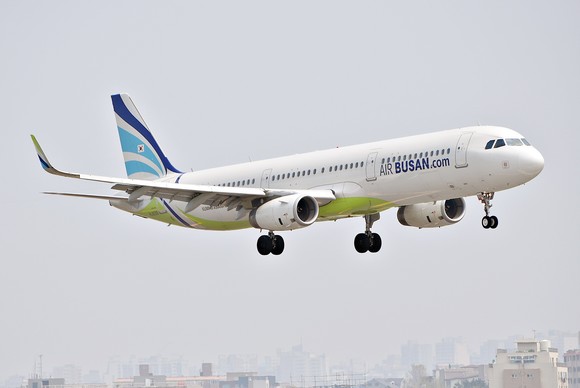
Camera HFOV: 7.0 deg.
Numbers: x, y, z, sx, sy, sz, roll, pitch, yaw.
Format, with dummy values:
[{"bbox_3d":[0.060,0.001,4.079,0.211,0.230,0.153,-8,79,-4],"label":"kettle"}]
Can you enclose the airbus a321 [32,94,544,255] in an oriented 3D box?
[{"bbox_3d":[1.344,-2.426,295.106,35.800,12.070,44.510,0,-5,-37],"label":"airbus a321"}]

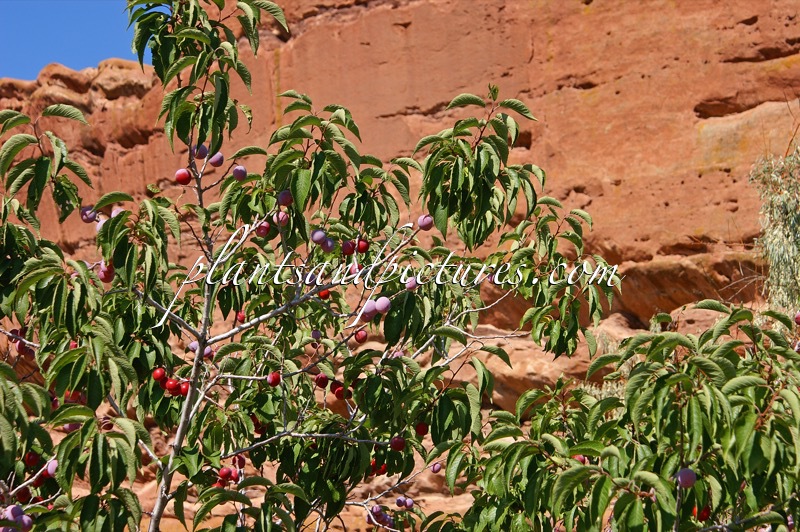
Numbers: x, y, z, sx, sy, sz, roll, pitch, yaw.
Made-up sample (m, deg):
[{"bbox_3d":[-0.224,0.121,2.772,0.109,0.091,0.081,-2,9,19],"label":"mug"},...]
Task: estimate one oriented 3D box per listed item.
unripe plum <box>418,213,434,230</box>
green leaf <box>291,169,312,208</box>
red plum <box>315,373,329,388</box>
[{"bbox_3d":[0.049,-0.083,4.300,0.029,0.029,0.029,0,-7,0],"label":"unripe plum"},{"bbox_3d":[-0.181,-0.139,4.280,0.037,0.080,0.020,1,-7,-6],"label":"green leaf"},{"bbox_3d":[-0.150,0.218,4.450,0.026,0.029,0.026,0,-9,0],"label":"red plum"}]

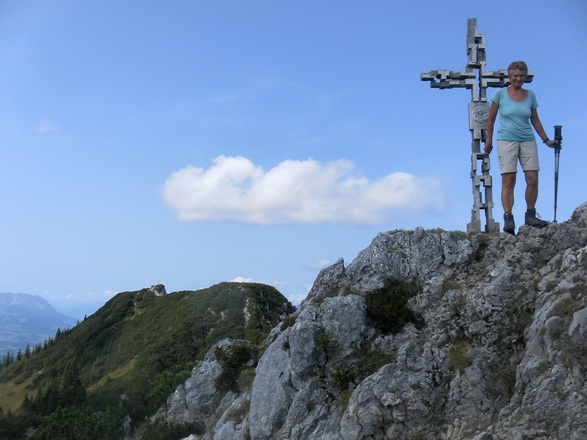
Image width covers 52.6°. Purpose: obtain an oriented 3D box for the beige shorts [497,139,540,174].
[{"bbox_3d":[2.157,-0.617,5.680,0.380,0.390,0.260,-1,-7,10],"label":"beige shorts"}]

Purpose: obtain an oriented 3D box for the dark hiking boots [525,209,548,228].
[{"bbox_3d":[2.265,-0.016,5.530,0.100,0.155,0.270,2,1,-18],"label":"dark hiking boots"}]

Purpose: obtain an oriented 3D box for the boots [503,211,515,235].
[{"bbox_3d":[2.011,0.033,5.530,0.100,0.155,0.270,-2,9,14],"label":"boots"}]

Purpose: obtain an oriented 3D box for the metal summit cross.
[{"bbox_3d":[1.872,-0.957,5.980,1.130,2.200,0.200,0,-7,1],"label":"metal summit cross"}]

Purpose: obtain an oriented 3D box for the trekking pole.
[{"bbox_3d":[2.498,-0.426,5.620,0.085,0.950,0.065,3,-7,11],"label":"trekking pole"}]

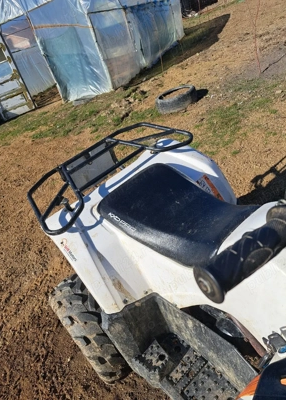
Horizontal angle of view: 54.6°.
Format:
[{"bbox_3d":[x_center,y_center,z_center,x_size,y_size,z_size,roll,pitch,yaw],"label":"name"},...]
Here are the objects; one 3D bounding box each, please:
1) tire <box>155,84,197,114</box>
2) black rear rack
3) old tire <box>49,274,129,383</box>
[{"bbox_3d":[0.477,-1.462,4.030,0.590,0.190,0.590,-18,32,12],"label":"tire"},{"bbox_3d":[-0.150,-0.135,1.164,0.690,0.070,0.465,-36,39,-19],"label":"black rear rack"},{"bbox_3d":[-0.171,0.501,1.173,0.220,0.447,0.447,-34,36,-20],"label":"old tire"}]

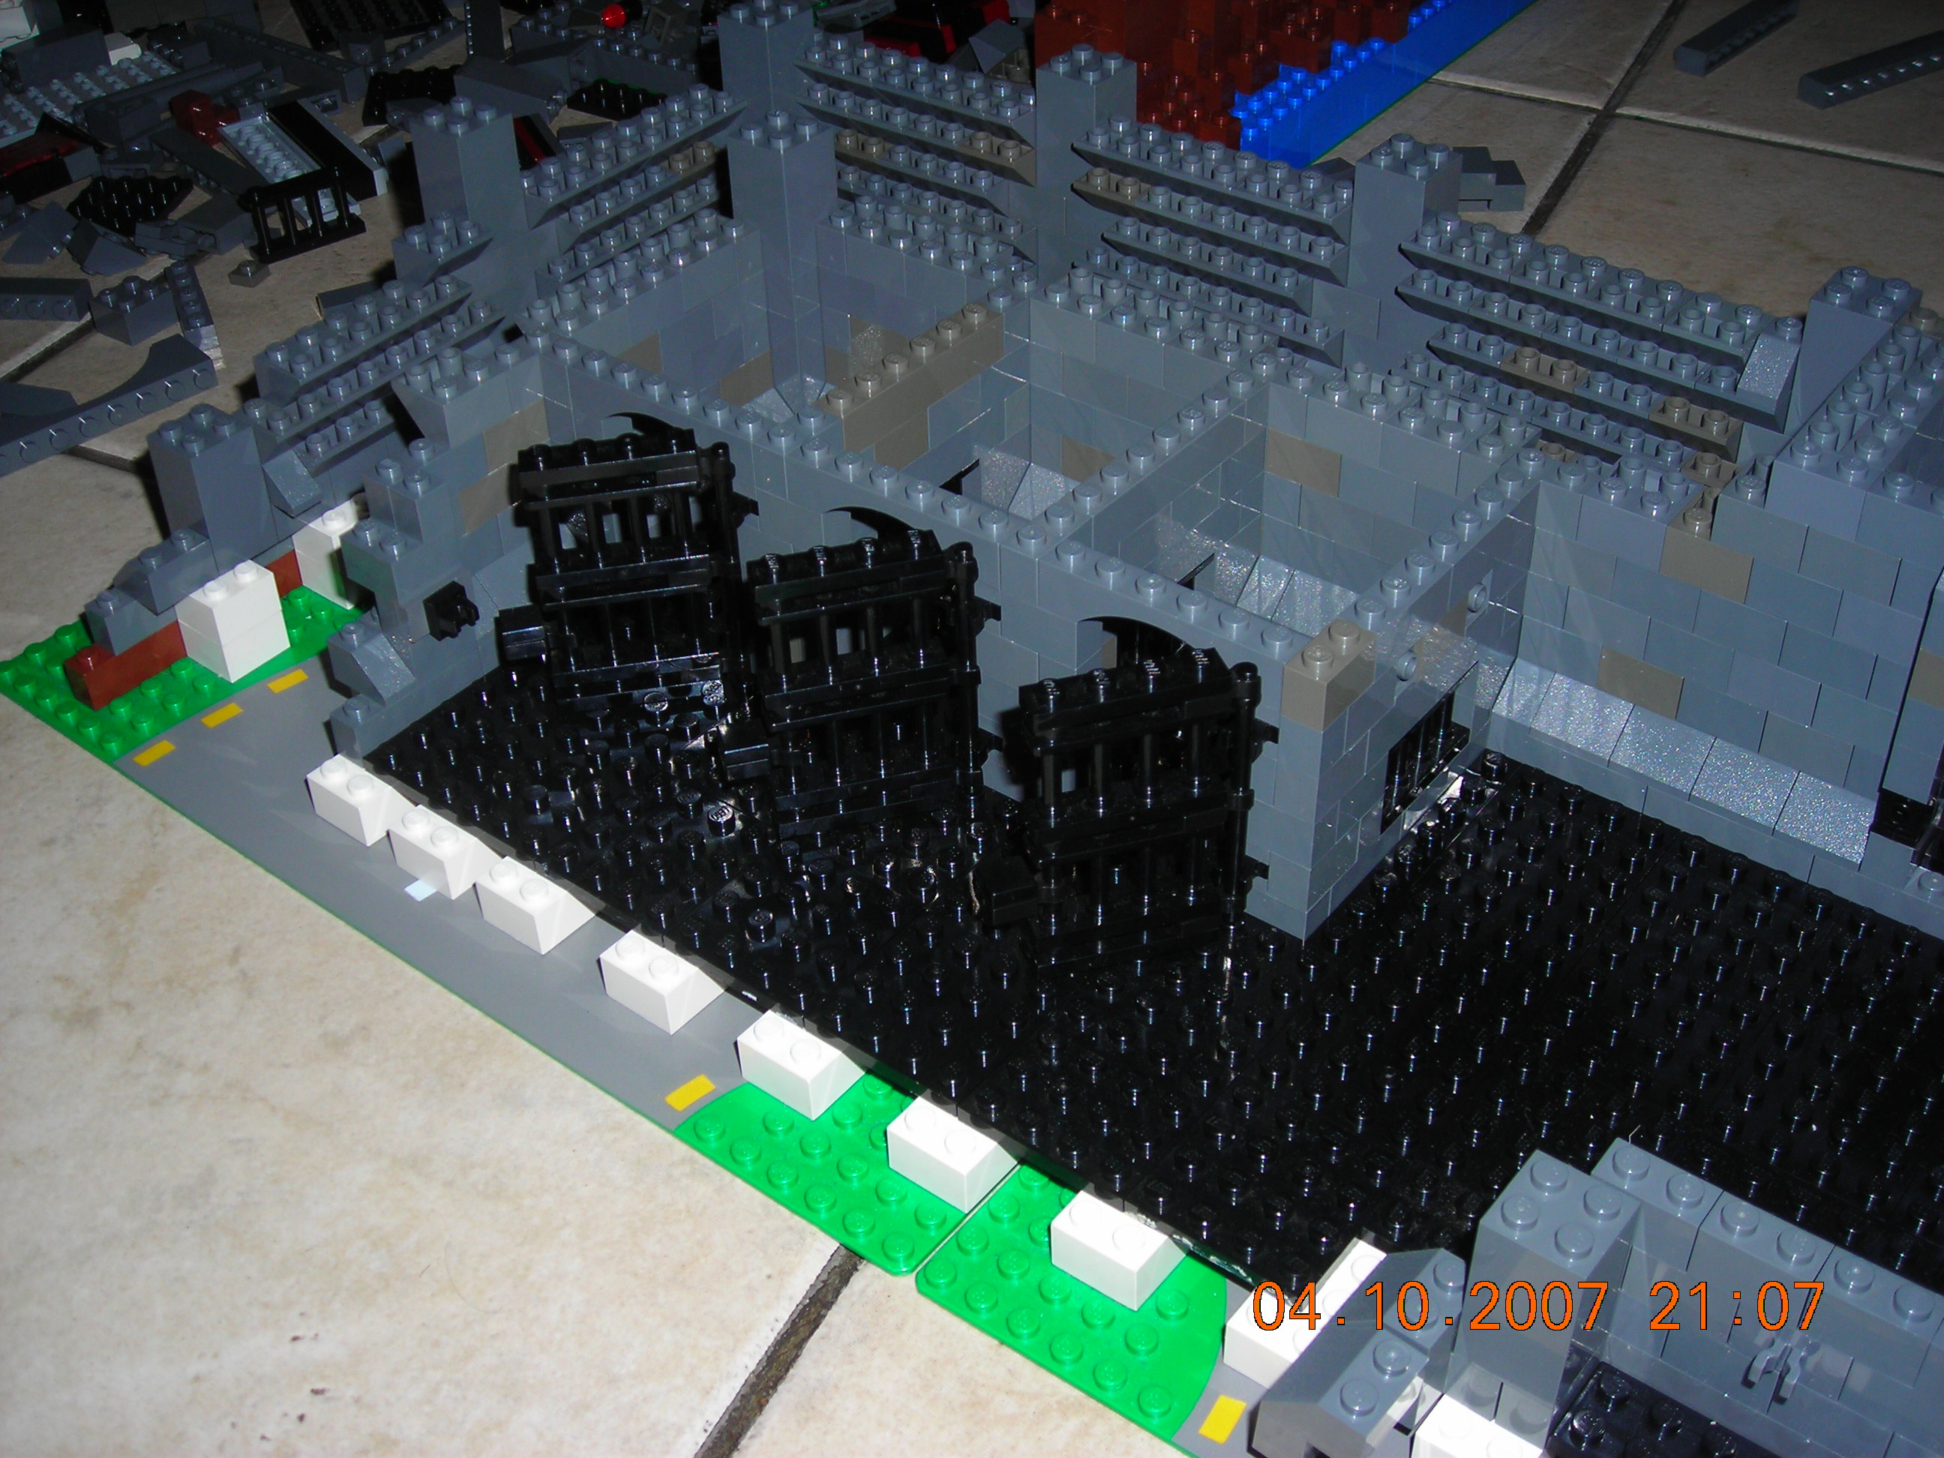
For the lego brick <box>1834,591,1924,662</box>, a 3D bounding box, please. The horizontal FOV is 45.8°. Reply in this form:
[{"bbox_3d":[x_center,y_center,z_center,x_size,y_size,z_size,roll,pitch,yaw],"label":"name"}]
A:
[{"bbox_3d":[0.148,-0.018,0.372,0.016,0.010,0.008,25,47,30],"label":"lego brick"}]

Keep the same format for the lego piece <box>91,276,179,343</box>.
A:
[{"bbox_3d":[-0.222,-0.111,0.611,0.016,0.011,0.016,23,45,28],"label":"lego piece"}]

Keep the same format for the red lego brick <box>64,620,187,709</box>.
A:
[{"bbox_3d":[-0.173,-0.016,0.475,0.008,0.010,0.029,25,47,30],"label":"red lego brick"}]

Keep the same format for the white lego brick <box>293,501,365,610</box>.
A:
[{"bbox_3d":[-0.135,-0.040,0.495,0.016,0.020,0.016,25,47,30],"label":"white lego brick"}]

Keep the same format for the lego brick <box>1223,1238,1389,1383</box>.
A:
[{"bbox_3d":[0.052,0.085,0.339,0.016,0.010,0.030,25,47,30],"label":"lego brick"}]

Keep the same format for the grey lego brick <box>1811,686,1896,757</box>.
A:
[{"bbox_3d":[0.152,-0.003,0.390,0.016,0.010,0.008,25,46,30],"label":"grey lego brick"}]

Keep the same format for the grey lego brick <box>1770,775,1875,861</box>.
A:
[{"bbox_3d":[0.148,0.014,0.393,0.016,0.010,0.016,25,47,30],"label":"grey lego brick"}]

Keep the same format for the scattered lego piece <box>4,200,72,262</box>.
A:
[{"bbox_3d":[-0.259,-0.136,0.643,0.016,0.011,0.016,-36,26,31],"label":"scattered lego piece"}]

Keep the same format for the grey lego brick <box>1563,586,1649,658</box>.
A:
[{"bbox_3d":[0.115,-0.021,0.411,0.016,0.010,0.008,25,46,30],"label":"grey lego brick"}]

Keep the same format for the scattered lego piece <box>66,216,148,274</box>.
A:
[{"bbox_3d":[-0.245,-0.134,0.651,0.016,0.011,0.016,19,16,-49],"label":"scattered lego piece"}]

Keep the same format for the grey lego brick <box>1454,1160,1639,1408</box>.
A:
[{"bbox_3d":[0.077,0.073,0.307,0.016,0.030,0.016,25,46,29],"label":"grey lego brick"}]

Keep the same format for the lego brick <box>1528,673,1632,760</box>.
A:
[{"bbox_3d":[0.112,-0.004,0.417,0.016,0.010,0.016,25,46,29],"label":"lego brick"}]

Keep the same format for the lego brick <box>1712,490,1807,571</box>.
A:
[{"bbox_3d":[0.133,-0.034,0.383,0.016,0.010,0.008,25,46,30],"label":"lego brick"}]

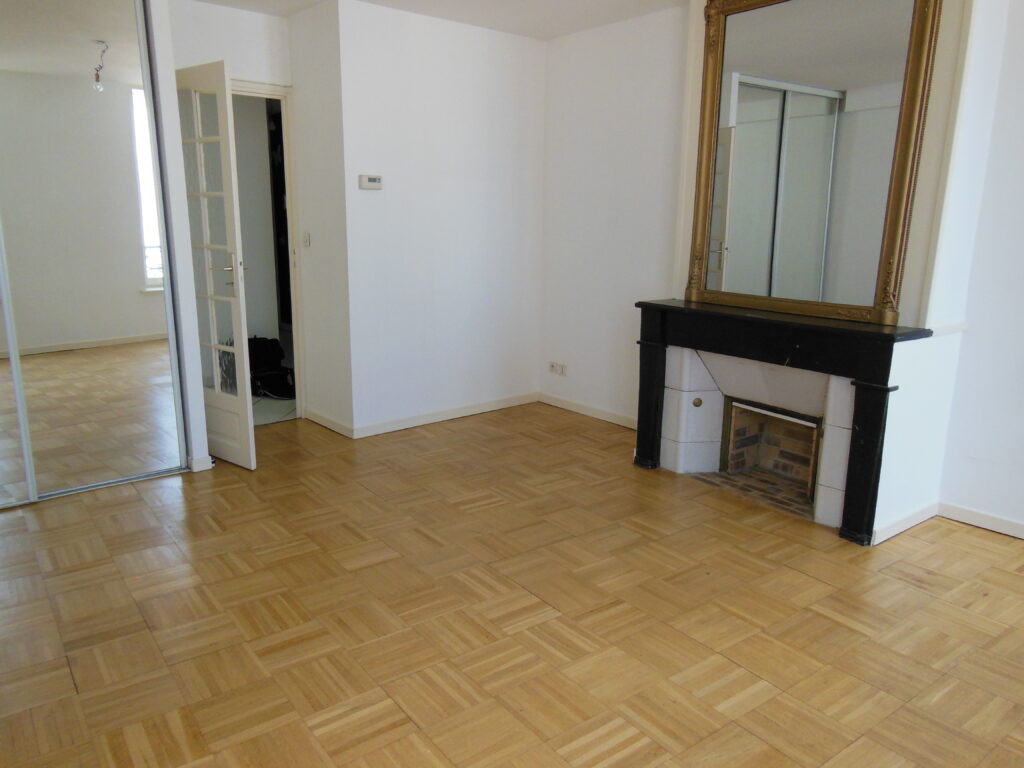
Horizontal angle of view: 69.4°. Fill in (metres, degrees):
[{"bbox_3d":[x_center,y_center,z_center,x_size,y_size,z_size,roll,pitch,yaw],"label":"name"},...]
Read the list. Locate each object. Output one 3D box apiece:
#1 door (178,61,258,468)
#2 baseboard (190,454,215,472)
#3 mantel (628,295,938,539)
[{"bbox_3d":[-1.689,-0.601,4.006,0.795,2.058,0.040,10,15,36],"label":"door"},{"bbox_3d":[-1.683,0.427,4.009,0.113,0.070,0.064,-9,16,-38],"label":"baseboard"},{"bbox_3d":[1.210,0.112,3.623,0.311,0.914,1.351,-9,16,-38],"label":"mantel"}]

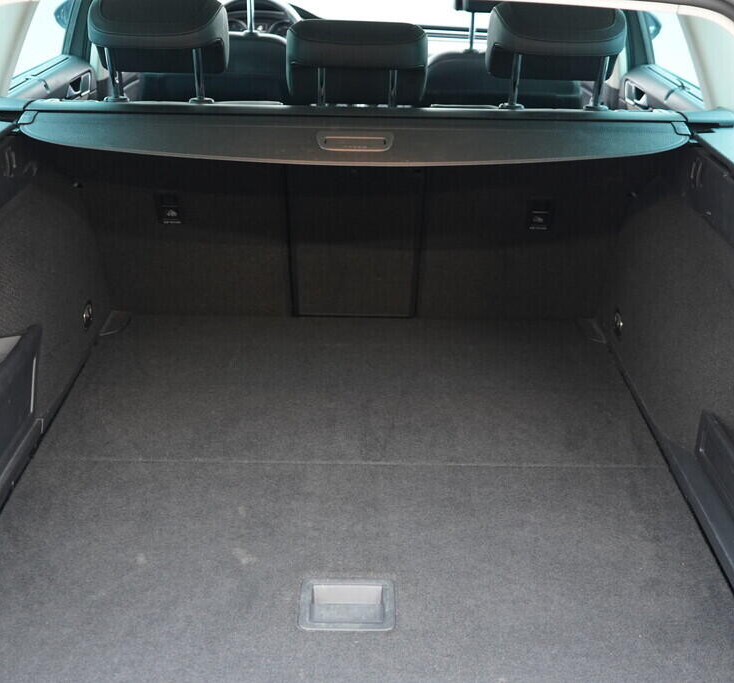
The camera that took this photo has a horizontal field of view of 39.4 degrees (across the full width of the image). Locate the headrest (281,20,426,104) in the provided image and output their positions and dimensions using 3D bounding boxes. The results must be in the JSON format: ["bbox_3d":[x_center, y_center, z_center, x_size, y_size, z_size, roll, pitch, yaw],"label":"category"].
[{"bbox_3d":[-0.017,-0.474,1.748,0.240,0.150,0.115,1,40,0],"label":"headrest"}]

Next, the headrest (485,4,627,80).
[{"bbox_3d":[0.318,-0.508,1.719,0.238,0.148,0.118,1,40,0],"label":"headrest"}]

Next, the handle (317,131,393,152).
[{"bbox_3d":[-0.018,-0.314,1.607,0.118,0.020,0.053,1,46,0],"label":"handle"}]

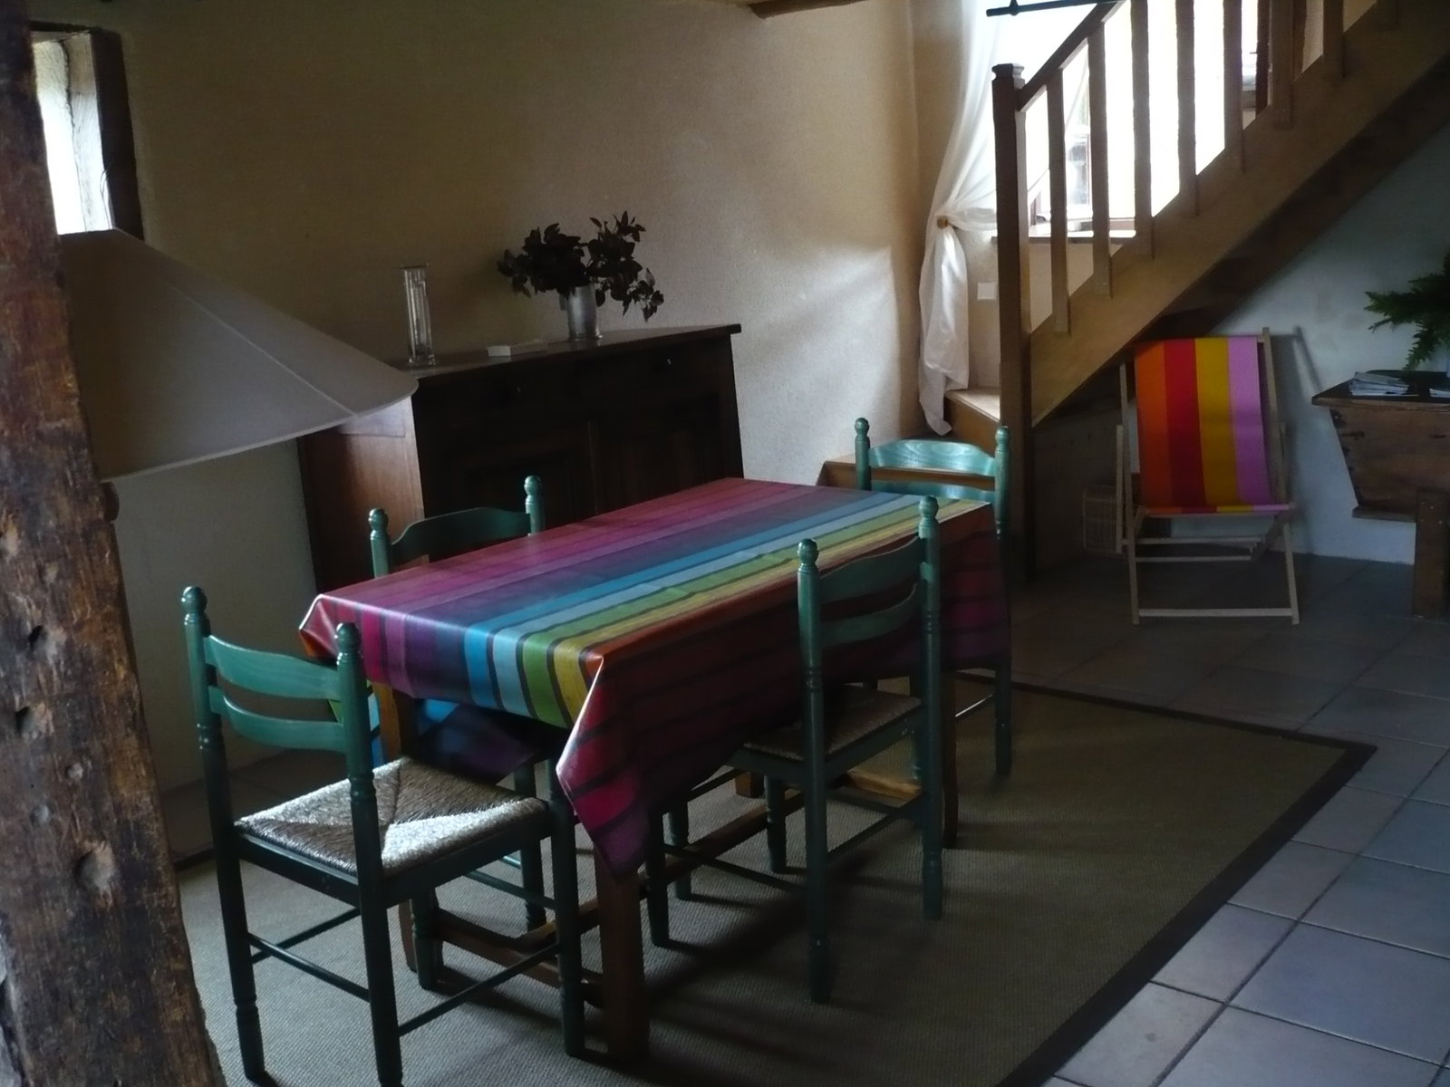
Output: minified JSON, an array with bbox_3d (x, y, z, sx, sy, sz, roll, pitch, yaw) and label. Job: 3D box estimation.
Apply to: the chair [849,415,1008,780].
[{"bbox_3d":[0.398,0.170,3.546,0.427,0.872,0.434,7,17,40],"label":"chair"}]

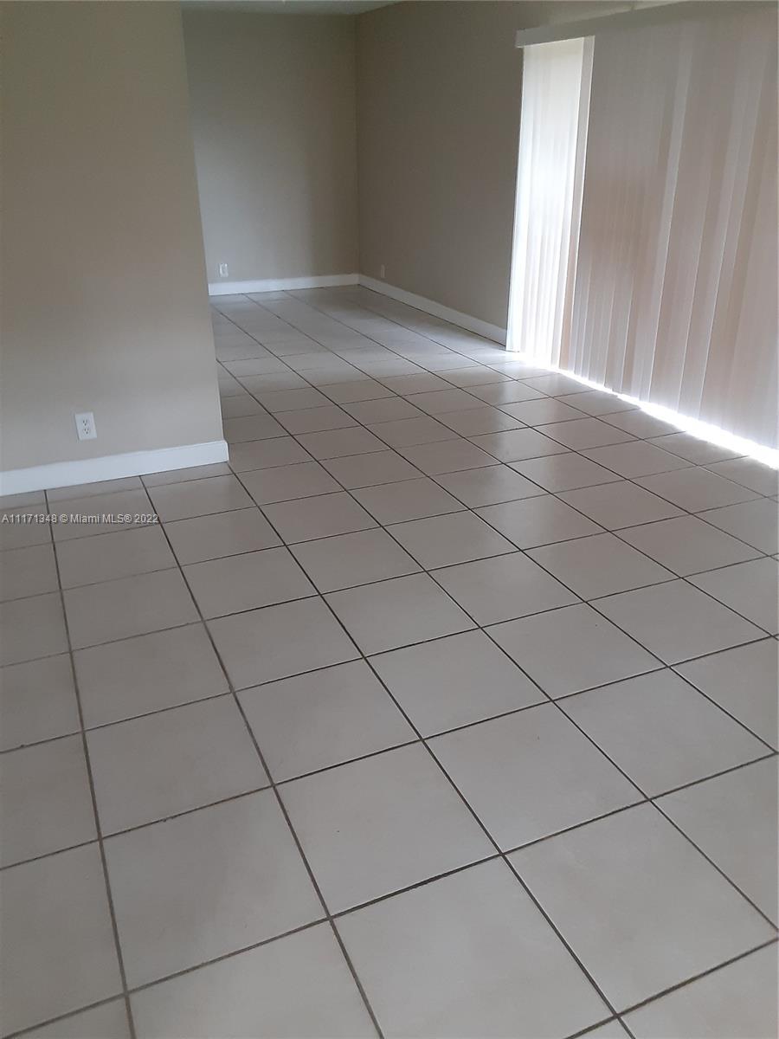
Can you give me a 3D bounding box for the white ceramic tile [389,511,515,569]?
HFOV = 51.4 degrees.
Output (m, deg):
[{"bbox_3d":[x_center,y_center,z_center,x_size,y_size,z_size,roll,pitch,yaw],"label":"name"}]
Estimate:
[{"bbox_3d":[0.238,0.079,3.201,0.402,0.010,0.402,-11,28,-21],"label":"white ceramic tile"}]

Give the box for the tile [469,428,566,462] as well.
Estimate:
[{"bbox_3d":[0.655,-0.382,4.153,0.396,0.010,0.396,-11,27,-21],"label":"tile"}]

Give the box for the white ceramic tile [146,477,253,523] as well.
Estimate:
[{"bbox_3d":[-0.836,-0.096,3.573,0.402,0.010,0.402,-11,28,-21],"label":"white ceramic tile"}]

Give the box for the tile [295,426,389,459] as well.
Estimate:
[{"bbox_3d":[-0.253,-0.398,4.201,0.402,0.010,0.402,-11,28,-21],"label":"tile"}]

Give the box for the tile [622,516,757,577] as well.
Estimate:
[{"bbox_3d":[1.147,0.096,3.144,0.401,0.010,0.401,-11,27,-21],"label":"tile"}]

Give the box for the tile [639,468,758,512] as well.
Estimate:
[{"bbox_3d":[1.353,-0.136,3.627,0.396,0.010,0.396,-11,27,-21],"label":"tile"}]

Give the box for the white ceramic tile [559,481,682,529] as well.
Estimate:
[{"bbox_3d":[0.981,-0.064,3.481,0.396,0.010,0.396,-11,27,-21],"label":"white ceramic tile"}]

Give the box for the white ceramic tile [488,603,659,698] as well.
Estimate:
[{"bbox_3d":[0.563,0.398,2.516,0.396,0.010,0.396,-11,27,-21],"label":"white ceramic tile"}]

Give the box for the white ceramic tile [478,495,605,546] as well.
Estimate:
[{"bbox_3d":[0.609,0.010,3.327,0.398,0.010,0.398,-11,27,-21],"label":"white ceramic tile"}]

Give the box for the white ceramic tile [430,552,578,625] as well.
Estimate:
[{"bbox_3d":[0.400,0.238,2.852,0.396,0.010,0.396,-11,27,-21],"label":"white ceramic tile"}]

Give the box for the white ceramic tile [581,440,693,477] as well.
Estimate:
[{"bbox_3d":[1.198,-0.295,3.978,0.402,0.010,0.402,-11,28,-21],"label":"white ceramic tile"}]

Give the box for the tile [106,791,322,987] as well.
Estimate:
[{"bbox_3d":[-0.390,0.772,1.744,0.401,0.010,0.401,-11,27,-21],"label":"tile"}]

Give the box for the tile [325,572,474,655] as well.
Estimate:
[{"bbox_3d":[0.029,0.310,2.700,0.398,0.010,0.398,-11,27,-21],"label":"tile"}]

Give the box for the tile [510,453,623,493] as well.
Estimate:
[{"bbox_3d":[0.822,-0.224,3.830,0.402,0.010,0.402,-11,28,-21],"label":"tile"}]

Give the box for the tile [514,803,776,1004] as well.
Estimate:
[{"bbox_3d":[0.520,0.791,1.709,0.402,0.010,0.402,-11,28,-21],"label":"tile"}]

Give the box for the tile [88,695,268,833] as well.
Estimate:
[{"bbox_3d":[-0.552,0.613,2.080,0.401,0.010,0.401,-11,27,-21],"label":"tile"}]

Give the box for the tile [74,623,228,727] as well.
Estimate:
[{"bbox_3d":[-0.713,0.452,2.408,0.398,0.010,0.398,-11,27,-21],"label":"tile"}]

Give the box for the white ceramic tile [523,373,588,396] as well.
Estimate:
[{"bbox_3d":[1.059,-0.835,5.101,0.365,0.010,0.398,-11,27,-21],"label":"white ceramic tile"}]

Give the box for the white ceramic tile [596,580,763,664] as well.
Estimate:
[{"bbox_3d":[0.937,0.327,2.662,0.401,0.010,0.401,-11,27,-21],"label":"white ceramic tile"}]

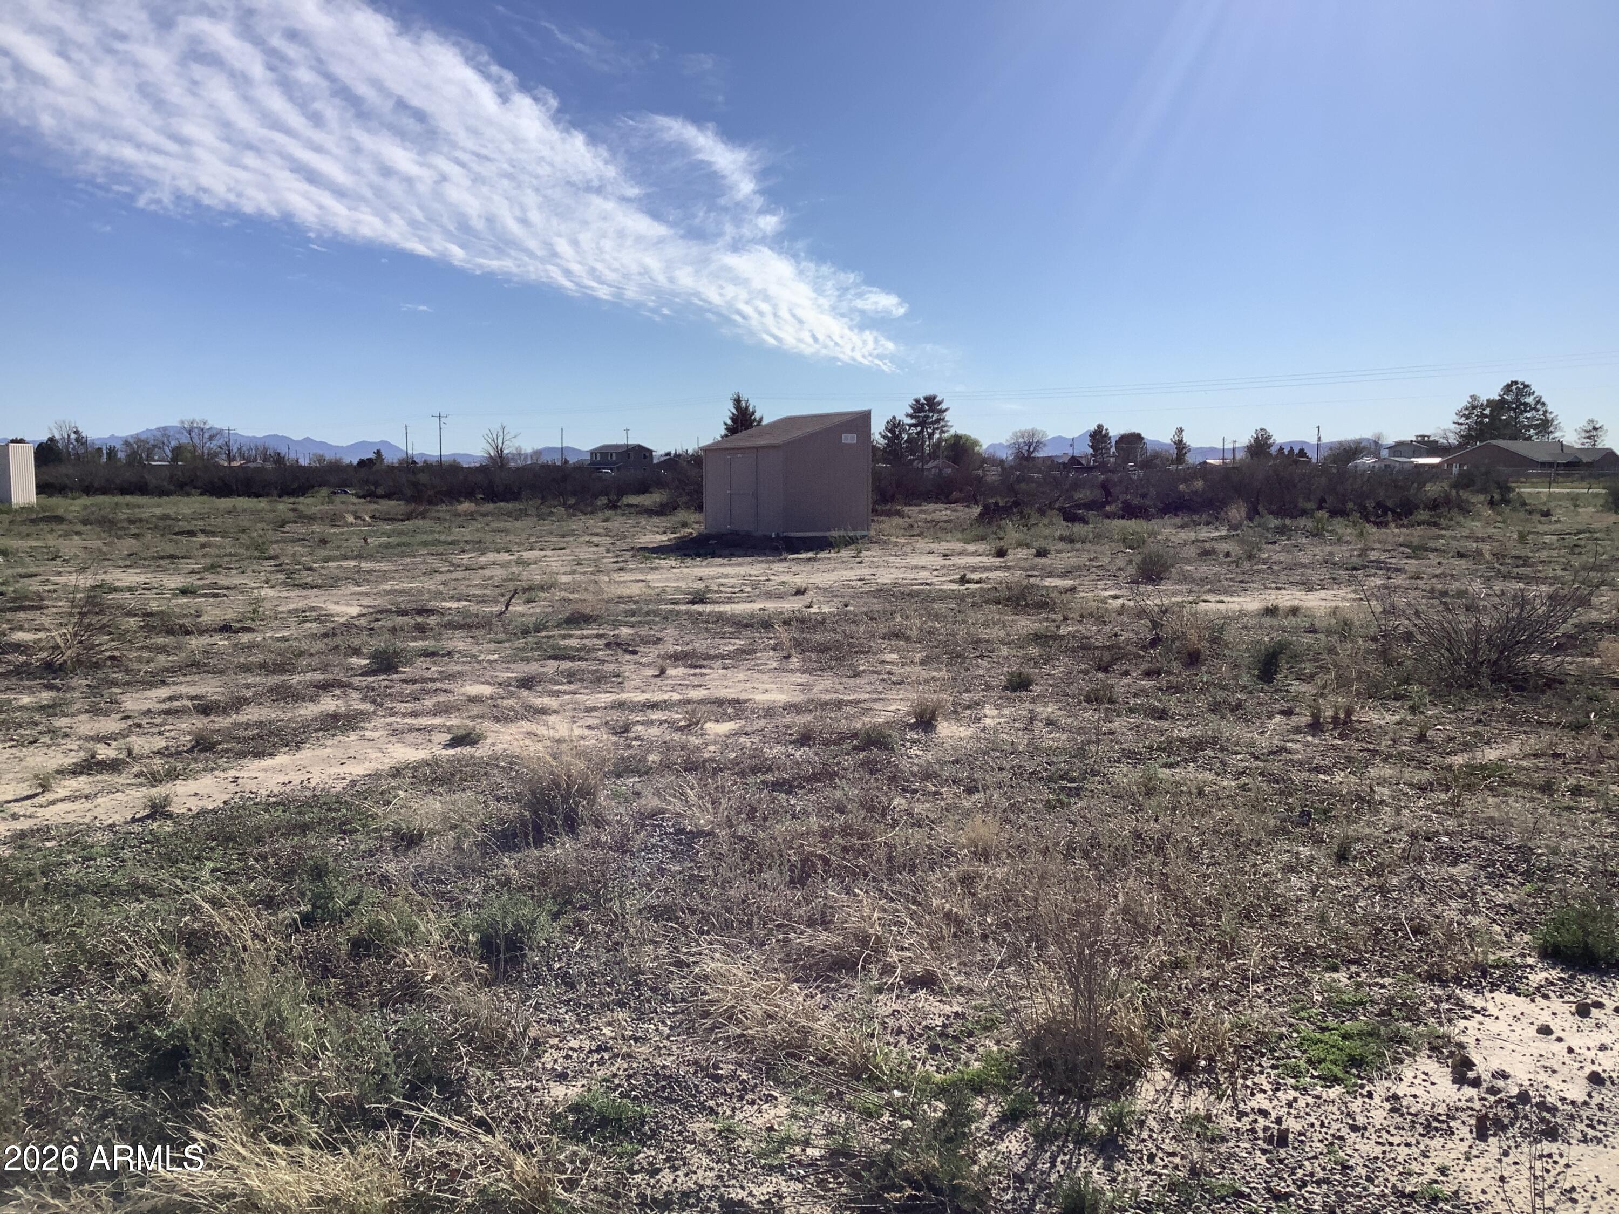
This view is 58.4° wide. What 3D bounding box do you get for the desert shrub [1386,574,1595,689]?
[{"bbox_3d":[4.830,0.143,10.246,1.320,0.750,1.100,0,6,0],"label":"desert shrub"}]

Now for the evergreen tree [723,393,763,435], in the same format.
[{"bbox_3d":[-7.335,-18.157,153.968,5.000,9.600,5.000,0,6,0],"label":"evergreen tree"}]

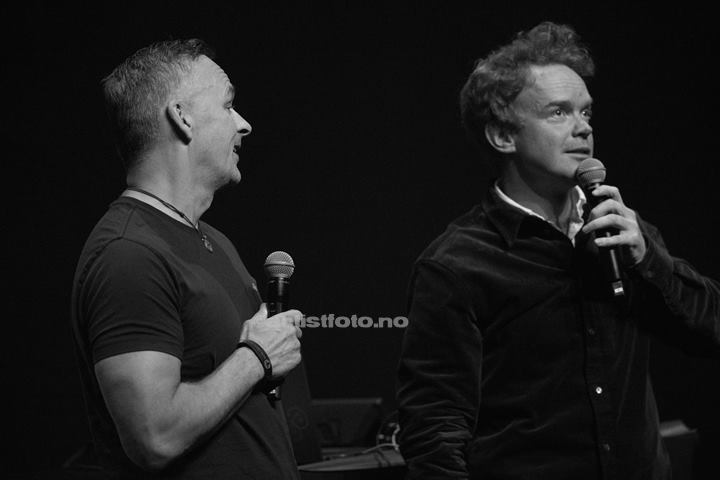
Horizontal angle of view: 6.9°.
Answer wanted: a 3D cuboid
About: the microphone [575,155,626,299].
[{"bbox_3d":[0.411,-0.022,10.100,0.051,0.245,0.051,-13,-15,0],"label":"microphone"}]

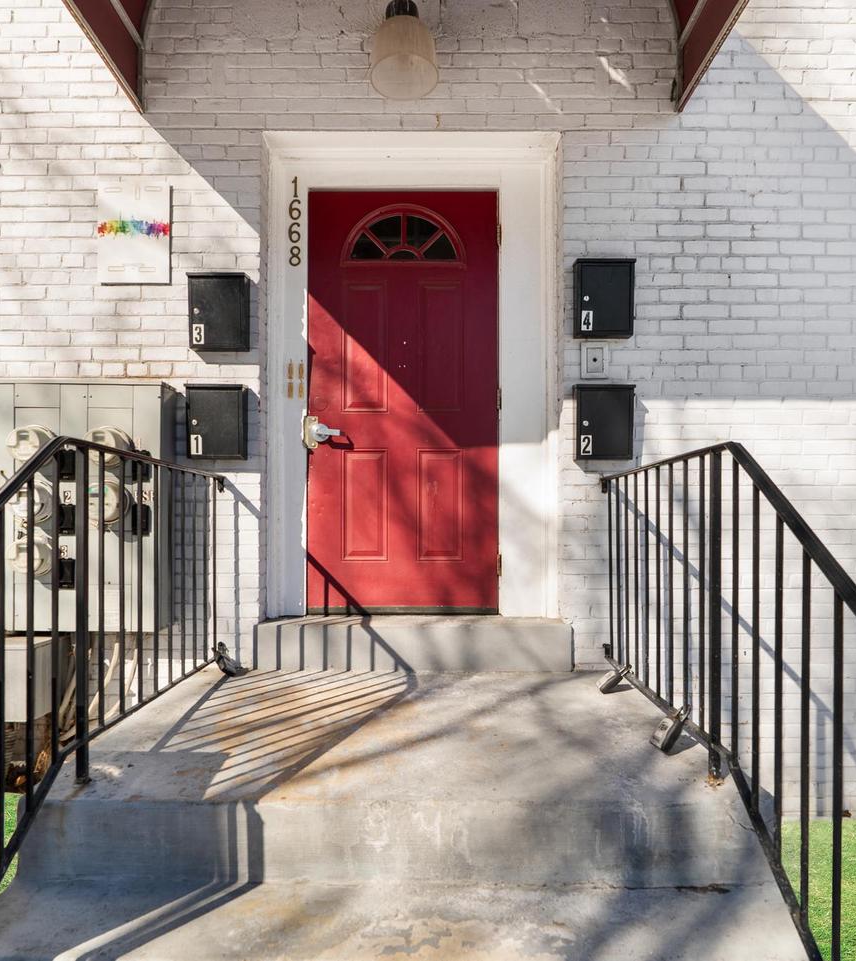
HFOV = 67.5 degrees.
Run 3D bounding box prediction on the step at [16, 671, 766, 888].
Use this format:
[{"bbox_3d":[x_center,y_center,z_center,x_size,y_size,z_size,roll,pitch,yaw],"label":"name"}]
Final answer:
[{"bbox_3d":[-0.090,0.928,2.250,1.780,0.200,1.400,0,-2,0],"label":"step"}]

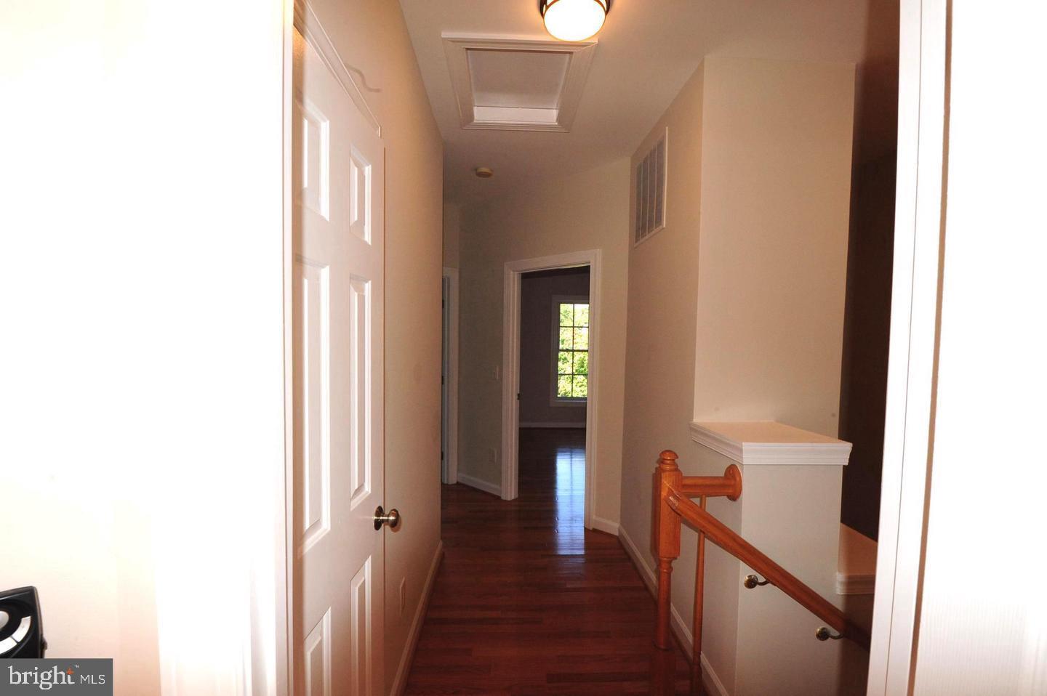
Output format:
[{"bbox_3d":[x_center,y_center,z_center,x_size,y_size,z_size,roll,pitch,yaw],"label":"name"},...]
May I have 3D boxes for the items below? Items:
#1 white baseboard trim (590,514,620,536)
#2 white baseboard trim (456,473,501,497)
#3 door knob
[{"bbox_3d":[0.615,1.338,3.240,0.215,0.097,0.017,2,2,41],"label":"white baseboard trim"},{"bbox_3d":[-0.416,1.297,4.131,0.600,0.093,0.017,2,2,41],"label":"white baseboard trim"},{"bbox_3d":[-0.382,0.484,1.234,0.061,0.066,0.066,1,2,2],"label":"door knob"}]

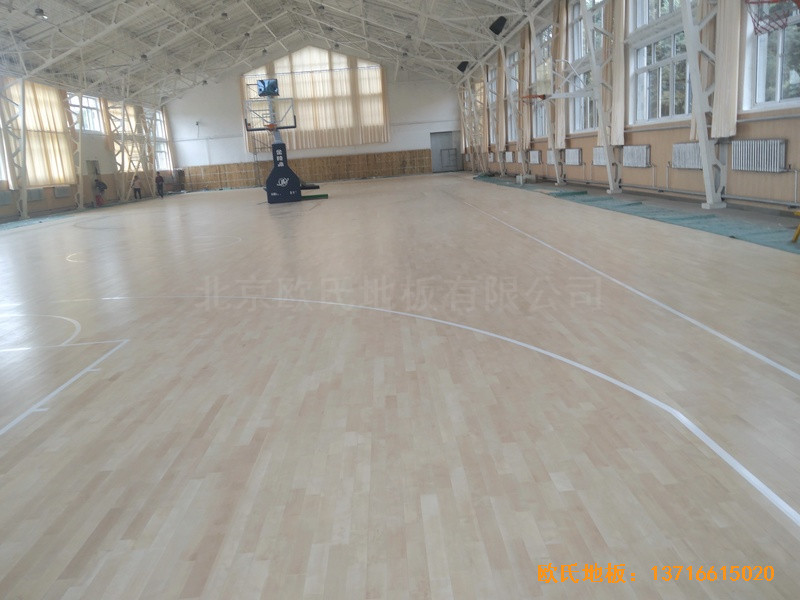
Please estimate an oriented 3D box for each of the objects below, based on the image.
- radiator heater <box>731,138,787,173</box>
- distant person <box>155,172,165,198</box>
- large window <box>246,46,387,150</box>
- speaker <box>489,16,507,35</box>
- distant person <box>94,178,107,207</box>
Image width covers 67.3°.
[{"bbox_3d":[7.014,-2.834,11.792,0.150,0.590,1.520,-5,13,-1],"label":"radiator heater"},{"bbox_3d":[-15.769,-7.517,39.450,0.520,1.720,0.360,-8,14,-15],"label":"distant person"},{"bbox_3d":[-6.917,-16.289,48.418,11.400,7.800,0.250,-5,13,-1],"label":"large window"},{"bbox_3d":[4.370,-12.216,26.779,0.520,0.600,0.500,-39,12,7],"label":"speaker"},{"bbox_3d":[-17.326,-6.219,34.762,0.600,1.520,0.520,-13,16,-31],"label":"distant person"}]

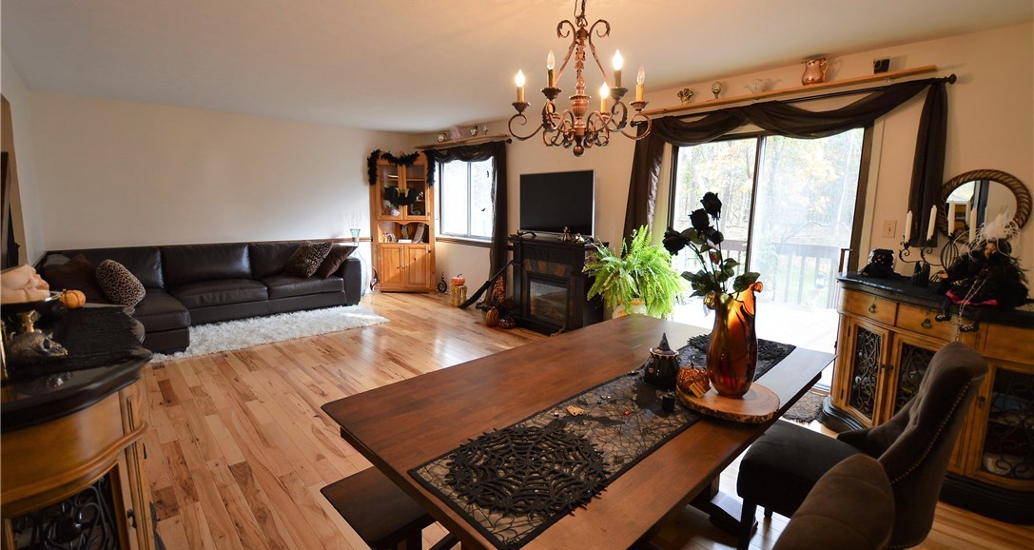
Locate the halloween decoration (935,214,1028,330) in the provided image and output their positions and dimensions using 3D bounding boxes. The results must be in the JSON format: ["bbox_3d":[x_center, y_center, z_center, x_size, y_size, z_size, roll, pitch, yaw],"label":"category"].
[{"bbox_3d":[2.073,-0.015,1.926,0.280,0.500,0.280,-1,9,-11],"label":"halloween decoration"}]

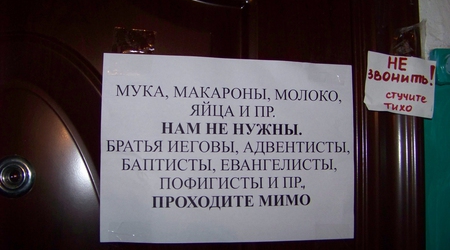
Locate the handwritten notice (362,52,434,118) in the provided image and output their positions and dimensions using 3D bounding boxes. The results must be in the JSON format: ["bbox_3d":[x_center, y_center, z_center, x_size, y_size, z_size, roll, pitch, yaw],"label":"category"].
[{"bbox_3d":[0.216,-0.049,0.578,0.092,0.073,0.004,7,-5,-9],"label":"handwritten notice"}]

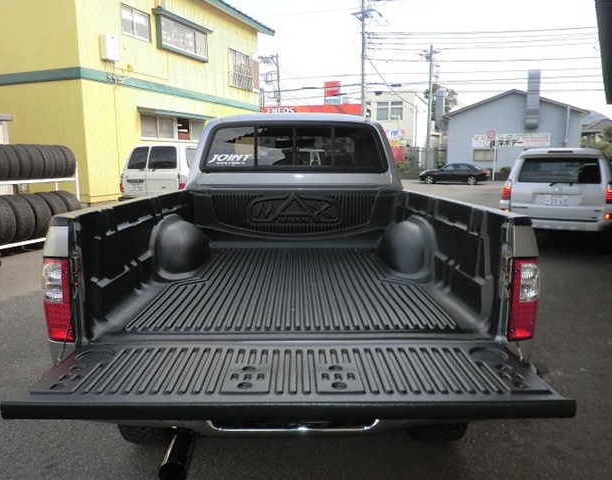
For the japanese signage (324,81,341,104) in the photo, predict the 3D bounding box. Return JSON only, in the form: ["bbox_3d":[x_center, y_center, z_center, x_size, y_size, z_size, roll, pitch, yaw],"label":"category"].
[{"bbox_3d":[2.554,-14.215,46.326,1.598,2.232,0.400,-1,9,-4],"label":"japanese signage"}]

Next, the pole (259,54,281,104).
[{"bbox_3d":[-3.327,-11.649,45.721,2.000,11.419,0.700,0,9,0],"label":"pole"}]

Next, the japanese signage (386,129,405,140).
[{"bbox_3d":[7.287,-8.590,39.139,1.498,0.956,0.100,0,9,0],"label":"japanese signage"}]

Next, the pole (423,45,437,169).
[{"bbox_3d":[10.728,-11.057,41.783,1.050,11.284,0.600,0,9,0],"label":"pole"}]

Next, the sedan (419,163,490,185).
[{"bbox_3d":[9.910,-4.479,32.009,4.650,1.450,1.770,3,10,22],"label":"sedan"}]

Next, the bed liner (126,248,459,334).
[{"bbox_3d":[-0.073,0.194,2.493,1.180,0.055,1.570,-1,9,-2],"label":"bed liner"}]

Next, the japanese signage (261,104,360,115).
[{"bbox_3d":[0.466,-11.024,40.762,8.825,0.905,0.400,0,9,0],"label":"japanese signage"}]

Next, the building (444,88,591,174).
[{"bbox_3d":[18.533,-9.687,45.418,11.600,7.291,11.000,2,9,13],"label":"building"}]

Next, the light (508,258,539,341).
[{"bbox_3d":[0.751,0.205,1.655,0.090,0.285,0.065,-1,9,-2],"label":"light"}]

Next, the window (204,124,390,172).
[{"bbox_3d":[-0.079,-0.633,3.286,1.250,0.331,0.070,-1,-7,-2],"label":"window"}]

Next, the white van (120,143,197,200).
[{"bbox_3d":[-4.045,-1.880,14.986,1.870,1.980,4.800,-1,9,-2],"label":"white van"}]

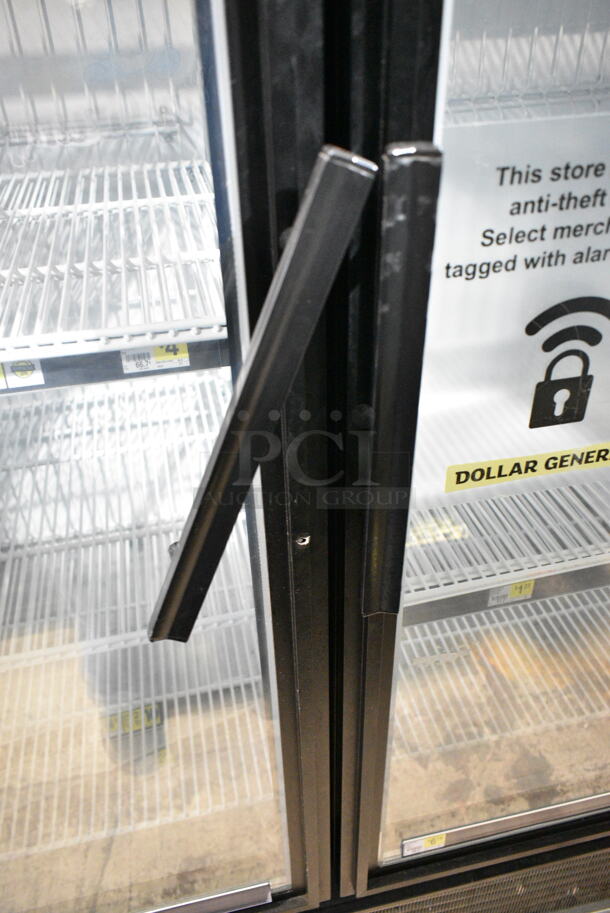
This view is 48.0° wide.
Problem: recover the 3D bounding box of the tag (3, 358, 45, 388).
[{"bbox_3d":[-0.226,-0.068,0.550,0.029,0.025,0.002,-8,24,-9],"label":"tag"}]

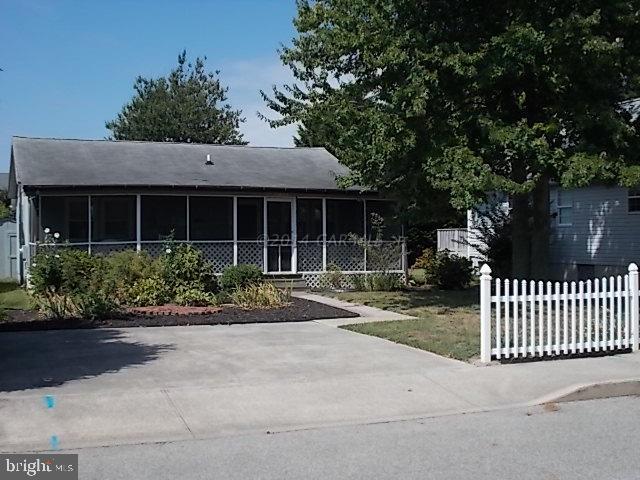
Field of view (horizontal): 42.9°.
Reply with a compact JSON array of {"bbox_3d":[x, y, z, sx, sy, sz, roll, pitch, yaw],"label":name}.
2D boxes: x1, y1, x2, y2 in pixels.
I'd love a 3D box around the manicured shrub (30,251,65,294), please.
[{"bbox_3d":[-6.163,0.744,18.400,0.769,1.013,0.850,0,0,-18],"label":"manicured shrub"}]

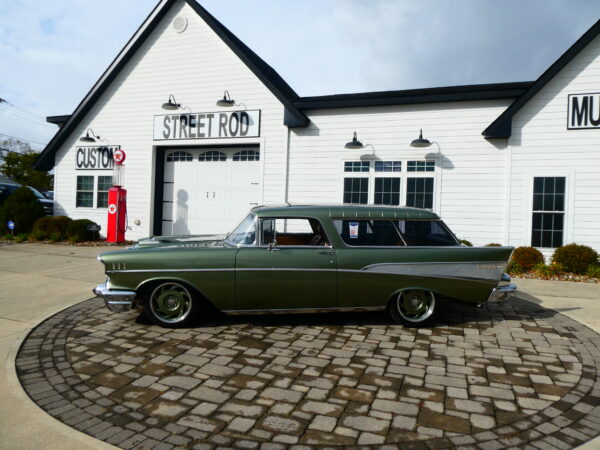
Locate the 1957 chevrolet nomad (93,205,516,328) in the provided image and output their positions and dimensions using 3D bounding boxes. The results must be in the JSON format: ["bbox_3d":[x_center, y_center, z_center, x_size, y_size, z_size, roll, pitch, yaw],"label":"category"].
[{"bbox_3d":[0.150,0.497,5.820,5.120,1.460,1.890,2,0,-8],"label":"1957 chevrolet nomad"}]

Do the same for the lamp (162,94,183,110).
[{"bbox_3d":[-3.775,-3.642,12.310,0.460,0.420,0.680,2,0,19],"label":"lamp"}]

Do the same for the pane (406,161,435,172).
[{"bbox_3d":[2.997,-1.458,10.324,0.657,0.258,0.050,2,0,19],"label":"pane"}]

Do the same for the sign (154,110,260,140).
[{"bbox_3d":[-2.815,-2.929,12.289,3.570,0.780,0.100,2,0,19],"label":"sign"}]

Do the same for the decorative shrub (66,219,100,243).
[{"bbox_3d":[-6.700,0.130,12.741,0.900,0.660,0.900,2,0,19],"label":"decorative shrub"}]

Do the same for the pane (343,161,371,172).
[{"bbox_3d":[1.481,-1.520,10.846,0.657,0.258,0.050,2,0,19],"label":"pane"}]

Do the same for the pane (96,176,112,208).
[{"bbox_3d":[-6.288,-1.072,13.514,0.723,1.031,0.060,2,0,19],"label":"pane"}]

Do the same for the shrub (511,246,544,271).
[{"bbox_3d":[4.856,0.717,8.900,0.780,0.520,0.760,2,0,19],"label":"shrub"}]

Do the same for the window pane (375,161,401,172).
[{"bbox_3d":[2.246,-1.499,10.658,0.677,0.308,0.060,2,0,19],"label":"window pane"}]

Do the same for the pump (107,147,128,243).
[{"bbox_3d":[-5.442,-0.861,12.350,0.420,2.780,0.400,2,0,19],"label":"pump"}]

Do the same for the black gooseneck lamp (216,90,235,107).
[{"bbox_3d":[-2.044,-3.540,11.781,0.470,0.430,0.680,2,0,19],"label":"black gooseneck lamp"}]

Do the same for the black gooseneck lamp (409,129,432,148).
[{"bbox_3d":[2.913,-2.086,9.990,0.460,0.420,0.680,2,0,19],"label":"black gooseneck lamp"}]

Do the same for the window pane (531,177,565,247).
[{"bbox_3d":[5.644,-0.295,9.486,0.670,1.614,0.060,2,0,19],"label":"window pane"}]

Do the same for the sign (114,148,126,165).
[{"bbox_3d":[-5.357,-2.014,12.358,0.430,0.430,0.160,2,0,19],"label":"sign"}]

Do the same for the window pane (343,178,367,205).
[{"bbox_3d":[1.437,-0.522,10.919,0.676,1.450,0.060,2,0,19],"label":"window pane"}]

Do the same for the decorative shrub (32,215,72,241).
[{"bbox_3d":[-7.814,0.049,13.125,1.120,0.720,1.000,2,0,19],"label":"decorative shrub"}]

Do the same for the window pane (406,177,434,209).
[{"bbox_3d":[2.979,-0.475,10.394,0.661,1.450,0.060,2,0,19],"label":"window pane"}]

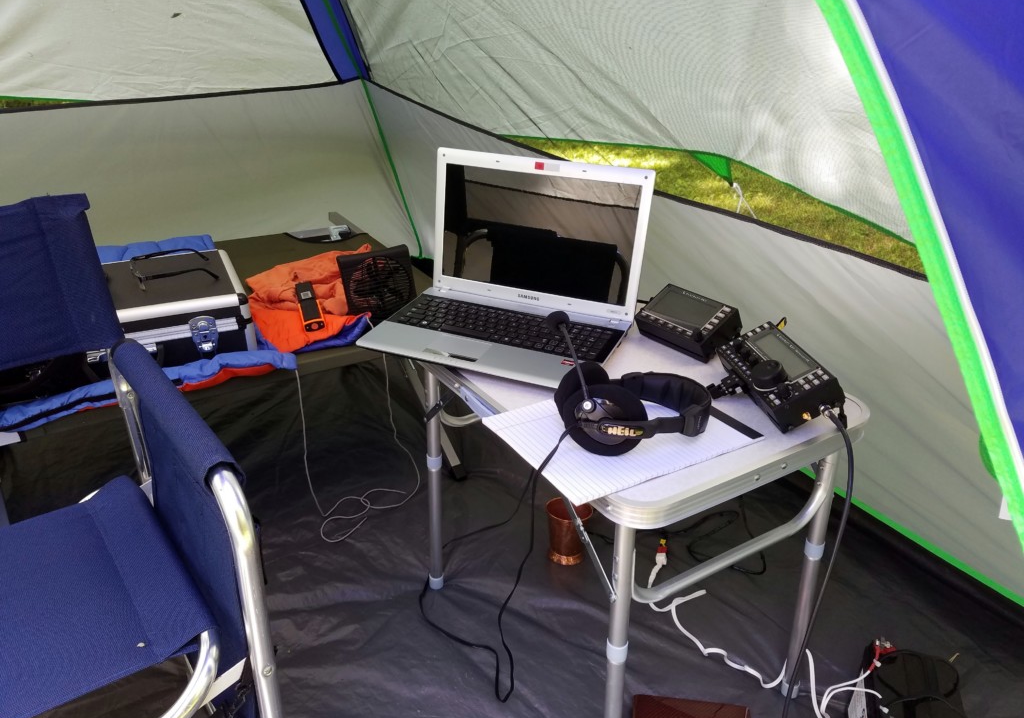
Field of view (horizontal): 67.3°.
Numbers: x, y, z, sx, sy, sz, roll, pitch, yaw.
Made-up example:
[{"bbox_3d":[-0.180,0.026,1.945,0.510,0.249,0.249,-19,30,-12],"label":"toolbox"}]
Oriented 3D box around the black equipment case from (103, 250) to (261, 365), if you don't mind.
[{"bbox_3d":[-0.756,-0.073,1.501,0.450,0.135,0.335,-11,27,-23],"label":"black equipment case"}]

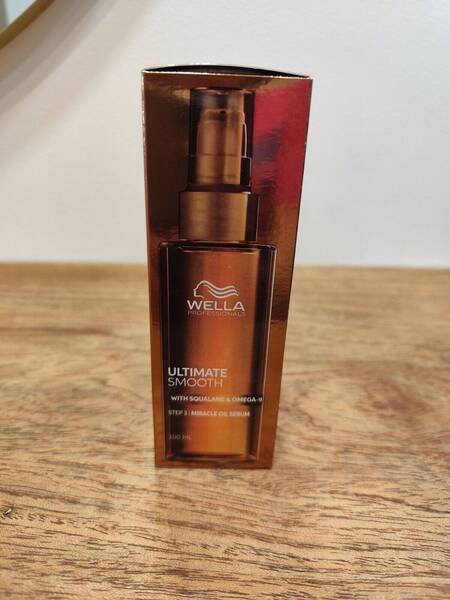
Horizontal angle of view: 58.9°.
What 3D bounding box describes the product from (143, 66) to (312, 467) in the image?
[{"bbox_3d":[-0.003,-0.007,0.178,0.053,0.159,0.053,2,21,-2],"label":"product"}]

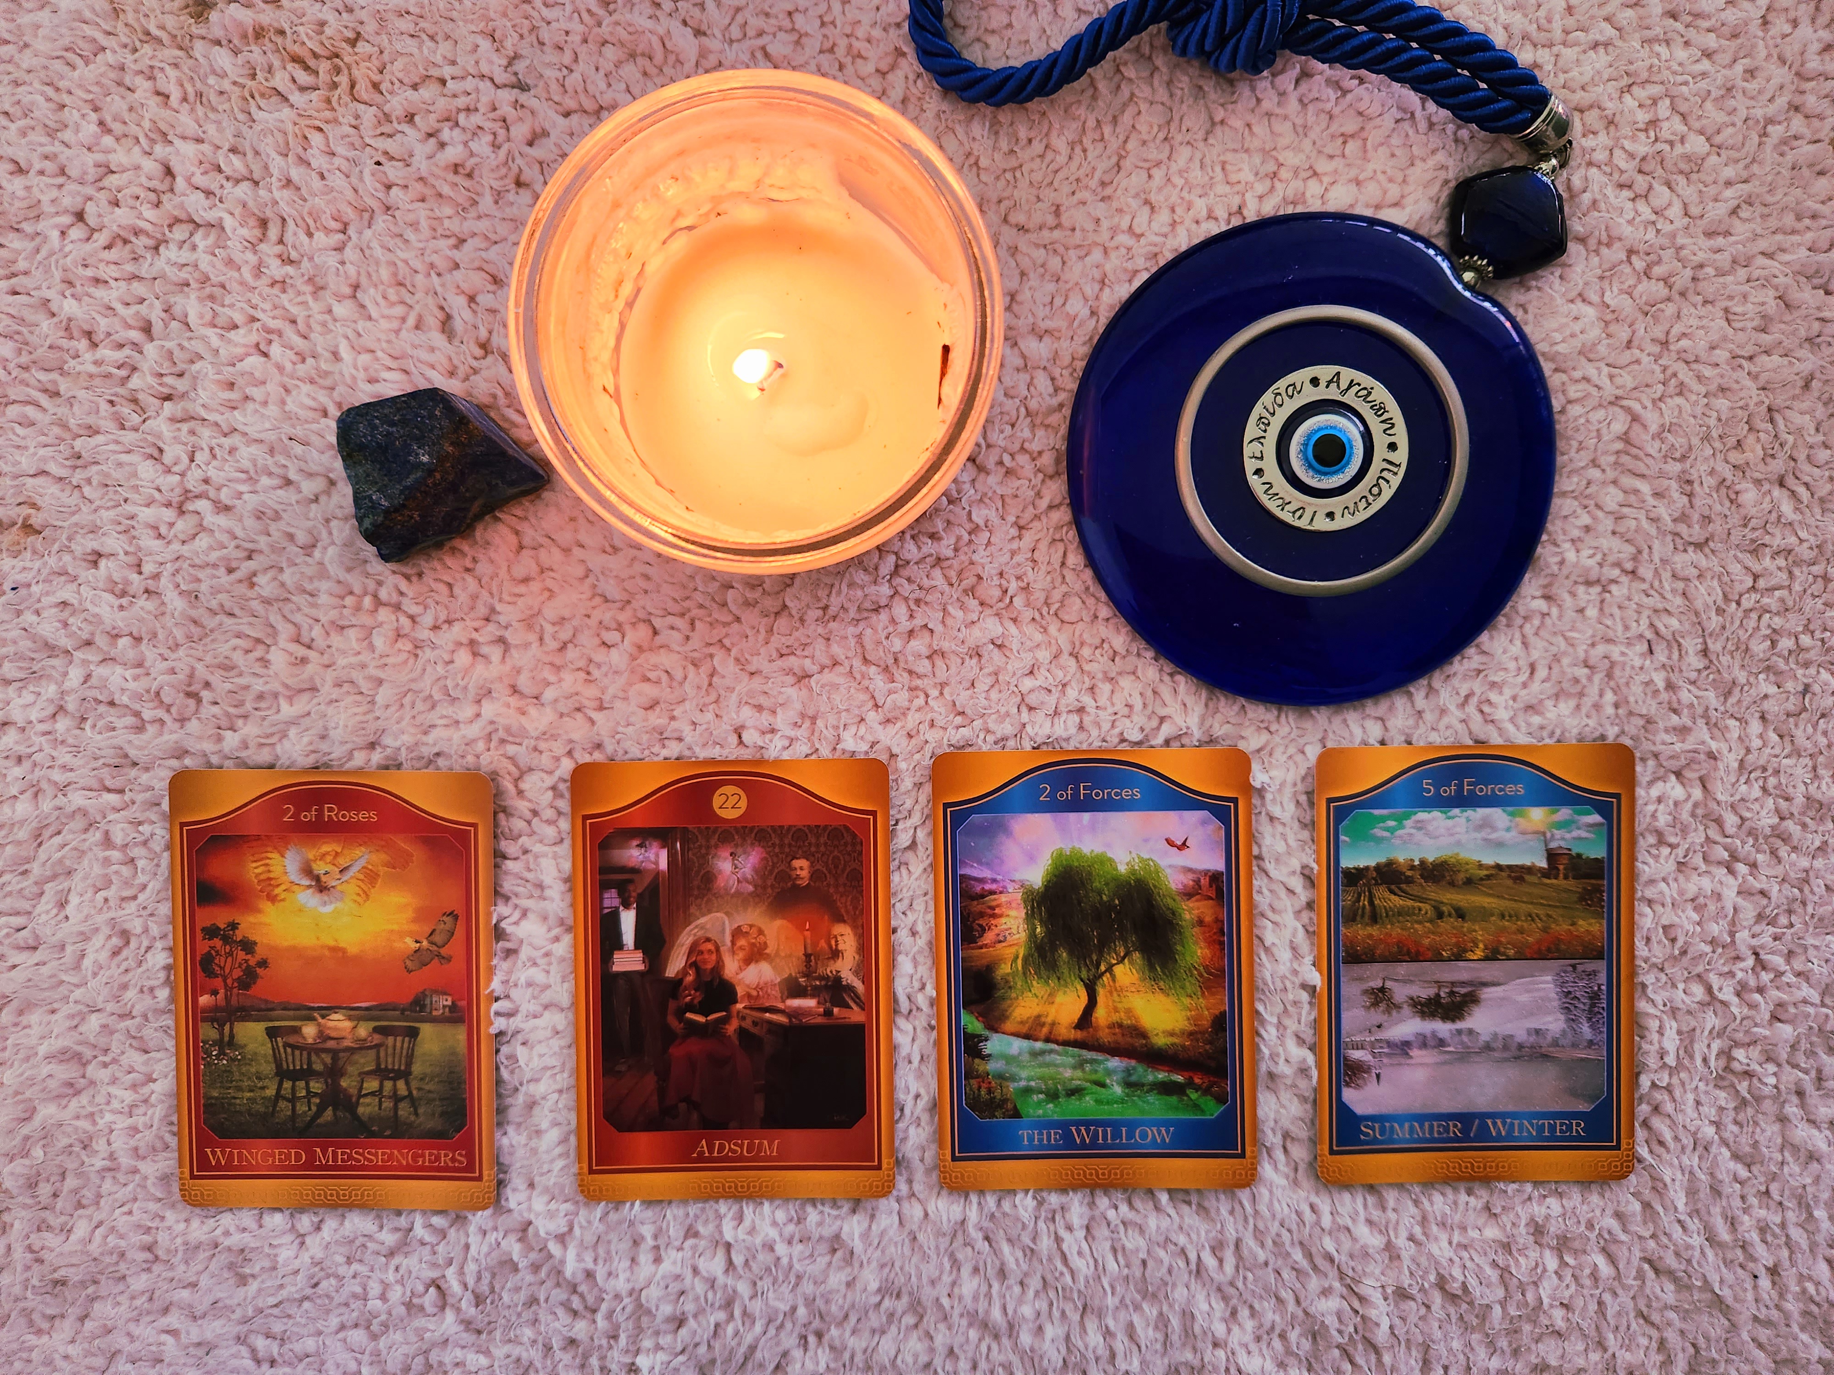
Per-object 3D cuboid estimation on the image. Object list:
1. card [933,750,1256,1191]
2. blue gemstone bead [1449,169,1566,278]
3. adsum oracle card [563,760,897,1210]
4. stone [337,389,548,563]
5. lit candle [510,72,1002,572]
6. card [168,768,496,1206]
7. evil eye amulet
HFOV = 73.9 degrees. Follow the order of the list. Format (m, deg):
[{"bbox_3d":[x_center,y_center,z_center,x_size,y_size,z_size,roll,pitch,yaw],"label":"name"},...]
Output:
[{"bbox_3d":[0.040,0.063,0.270,0.071,0.001,0.098,-1,92,0],"label":"card"},{"bbox_3d":[0.126,-0.099,0.258,0.025,0.014,0.023,-3,92,0],"label":"blue gemstone bead"},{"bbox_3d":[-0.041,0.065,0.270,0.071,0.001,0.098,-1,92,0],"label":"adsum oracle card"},{"bbox_3d":[-0.102,-0.049,0.254,0.040,0.025,0.033,-26,92,1],"label":"stone"},{"bbox_3d":[-0.027,-0.062,0.235,0.082,0.062,0.082,0,92,0],"label":"lit candle"},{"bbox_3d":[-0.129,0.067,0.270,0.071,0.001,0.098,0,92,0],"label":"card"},{"bbox_3d":[0.086,-0.049,0.263,0.105,0.009,0.105,42,91,-1],"label":"evil eye amulet"}]

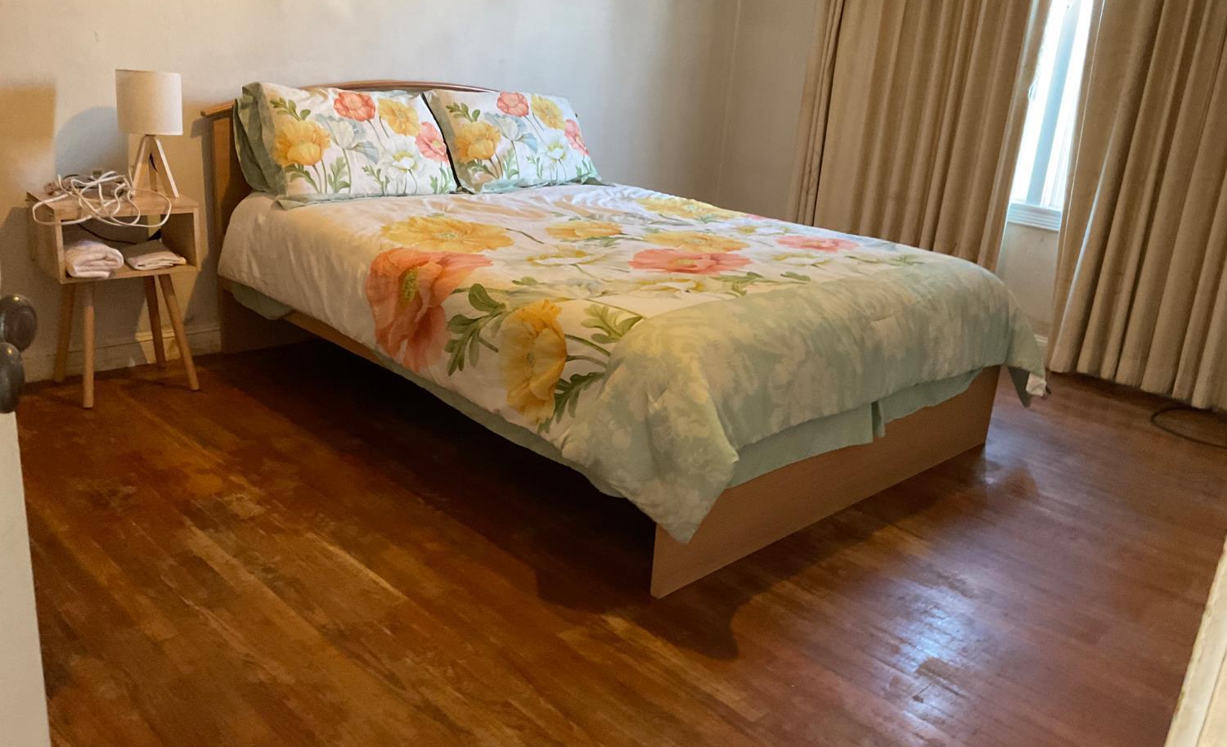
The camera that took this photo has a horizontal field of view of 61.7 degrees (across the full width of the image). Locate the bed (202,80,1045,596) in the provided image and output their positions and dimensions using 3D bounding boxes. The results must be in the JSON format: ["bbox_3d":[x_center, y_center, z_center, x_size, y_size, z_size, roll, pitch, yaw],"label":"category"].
[{"bbox_3d":[-0.040,-0.373,3.309,2.085,0.940,1.666,21,24,41],"label":"bed"}]

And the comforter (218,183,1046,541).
[{"bbox_3d":[0.031,-0.266,3.340,2.124,0.435,1.853,21,24,41],"label":"comforter"}]

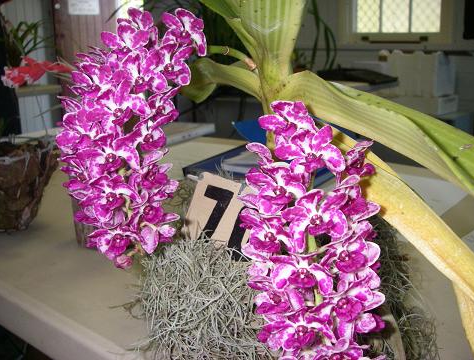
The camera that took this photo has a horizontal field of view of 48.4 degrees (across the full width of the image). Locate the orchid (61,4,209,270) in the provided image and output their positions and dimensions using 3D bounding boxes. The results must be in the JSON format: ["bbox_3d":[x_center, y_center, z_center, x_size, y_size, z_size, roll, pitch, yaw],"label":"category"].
[{"bbox_3d":[-0.090,-0.036,0.450,0.120,0.215,0.108,-3,13,-5],"label":"orchid"}]

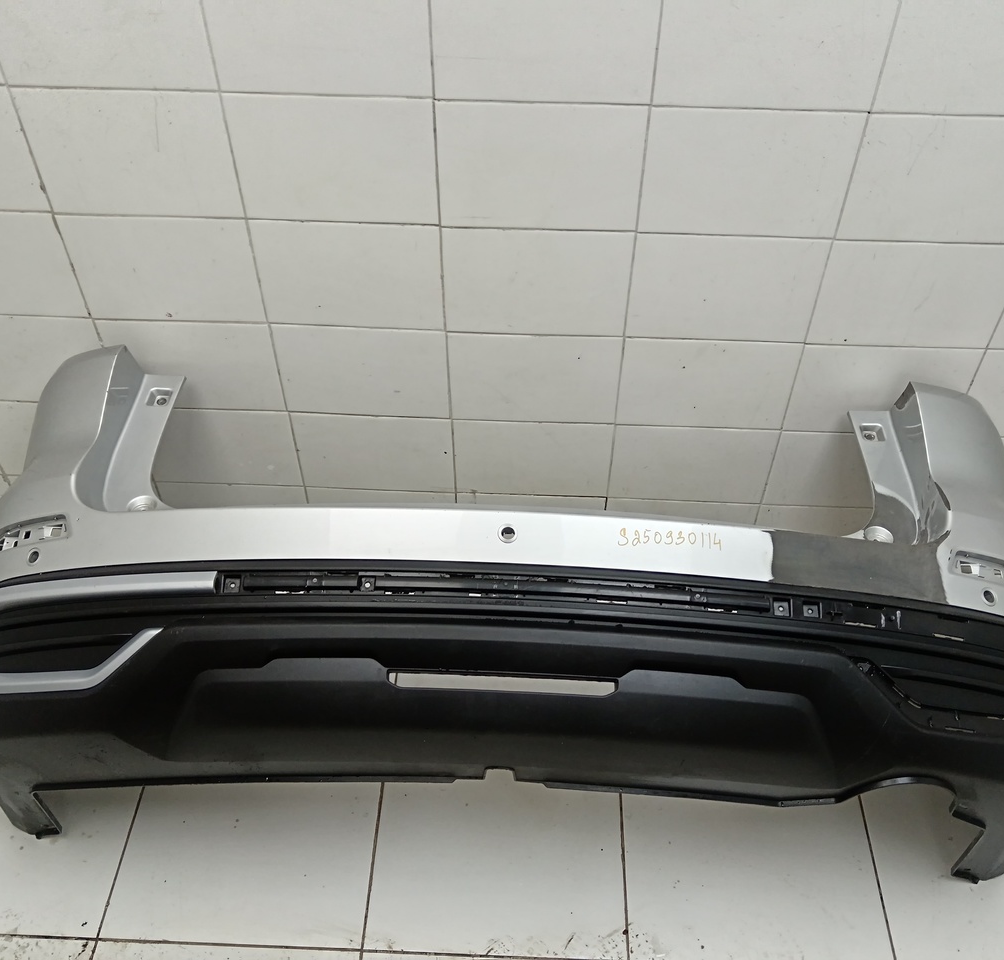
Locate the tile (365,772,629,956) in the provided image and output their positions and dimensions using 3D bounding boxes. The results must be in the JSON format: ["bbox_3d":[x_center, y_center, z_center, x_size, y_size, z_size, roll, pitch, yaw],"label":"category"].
[{"bbox_3d":[-0.003,0.602,1.726,0.420,0.010,0.420,2,47,1],"label":"tile"}]

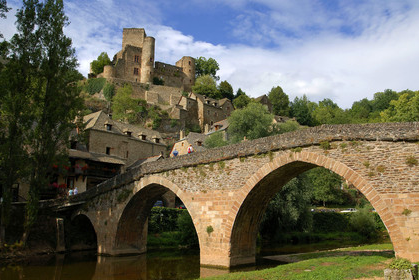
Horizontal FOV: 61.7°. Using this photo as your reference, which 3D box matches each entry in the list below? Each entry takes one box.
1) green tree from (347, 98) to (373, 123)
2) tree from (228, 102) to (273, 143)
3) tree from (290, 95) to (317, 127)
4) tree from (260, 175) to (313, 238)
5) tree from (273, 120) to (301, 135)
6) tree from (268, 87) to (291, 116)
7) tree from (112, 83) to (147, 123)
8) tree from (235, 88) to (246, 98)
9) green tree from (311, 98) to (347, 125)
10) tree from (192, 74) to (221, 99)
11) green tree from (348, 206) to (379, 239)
[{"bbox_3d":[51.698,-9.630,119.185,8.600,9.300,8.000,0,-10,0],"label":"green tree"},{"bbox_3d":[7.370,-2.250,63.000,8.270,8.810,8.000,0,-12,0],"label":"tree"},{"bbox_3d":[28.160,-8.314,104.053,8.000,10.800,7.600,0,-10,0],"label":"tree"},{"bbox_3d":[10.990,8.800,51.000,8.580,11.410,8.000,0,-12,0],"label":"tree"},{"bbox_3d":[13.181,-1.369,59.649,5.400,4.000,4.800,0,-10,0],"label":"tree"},{"bbox_3d":[21.650,-11.770,110.000,6.900,9.840,7.000,0,-12,0],"label":"tree"},{"bbox_3d":[-23.280,-10.910,102.000,10.480,11.410,9.500,0,-12,0],"label":"tree"},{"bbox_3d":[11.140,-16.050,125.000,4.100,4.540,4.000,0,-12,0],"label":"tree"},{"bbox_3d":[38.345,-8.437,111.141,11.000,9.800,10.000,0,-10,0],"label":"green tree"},{"bbox_3d":[-1.030,-17.970,120.000,10.270,8.720,9.500,0,-12,0],"label":"tree"},{"bbox_3d":[24.605,13.185,55.544,4.200,5.200,4.000,0,-10,0],"label":"green tree"}]

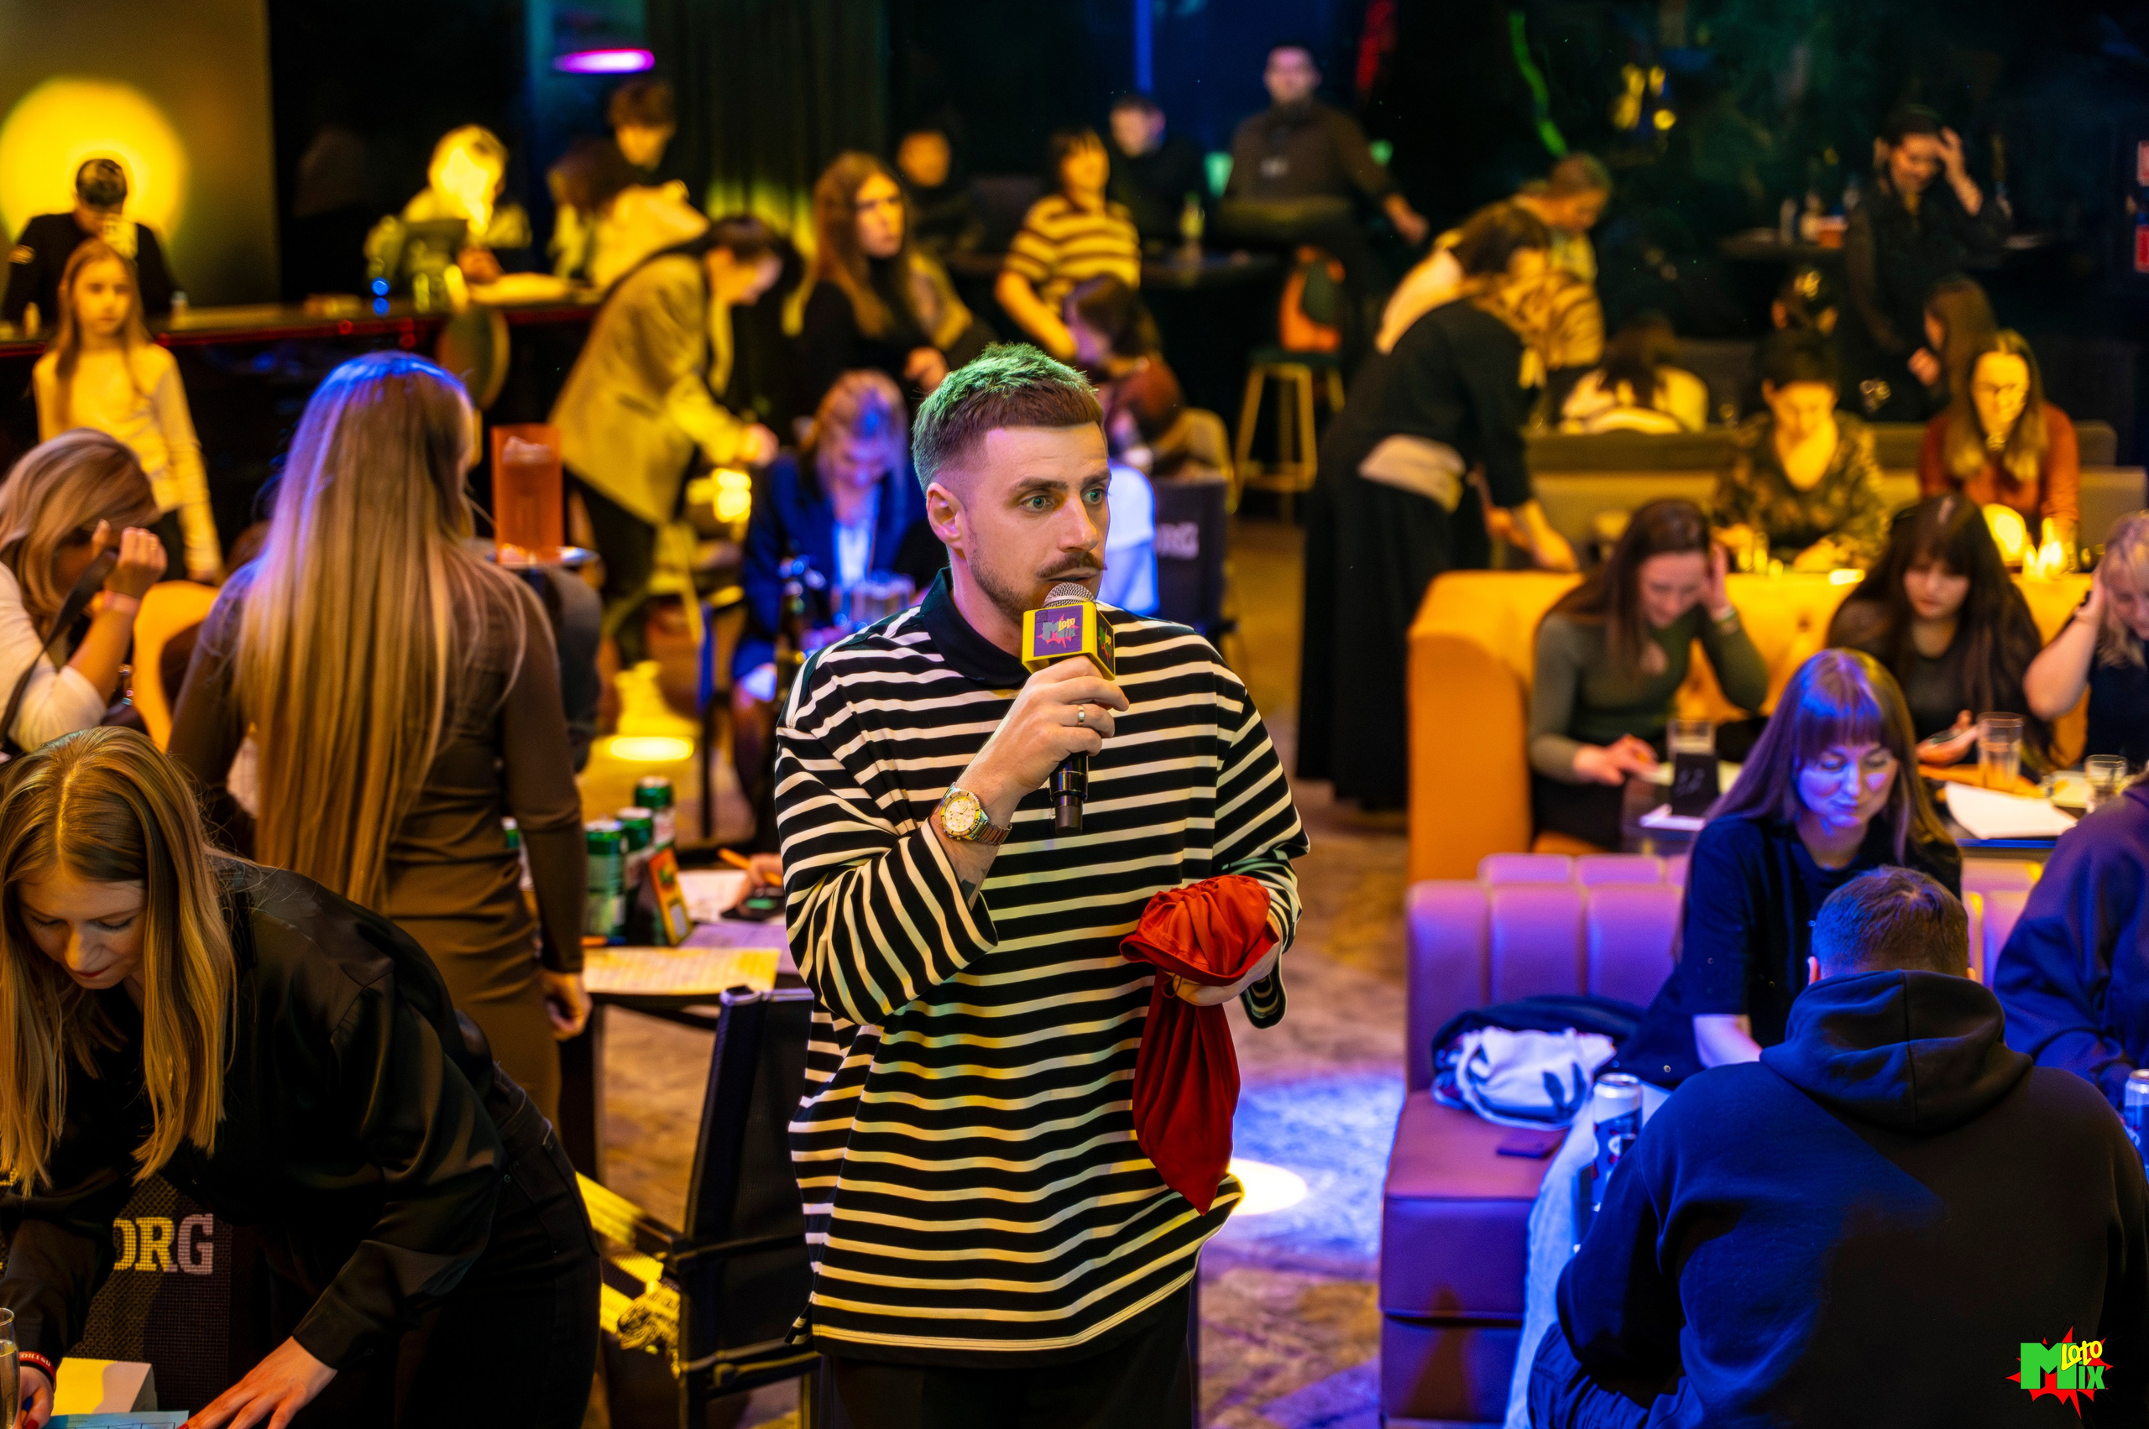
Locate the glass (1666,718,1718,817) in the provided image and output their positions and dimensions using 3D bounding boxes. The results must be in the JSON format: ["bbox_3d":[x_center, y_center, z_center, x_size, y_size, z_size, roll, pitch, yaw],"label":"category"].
[{"bbox_3d":[1.147,0.095,7.320,0.085,0.155,0.085,0,12,0],"label":"glass"}]

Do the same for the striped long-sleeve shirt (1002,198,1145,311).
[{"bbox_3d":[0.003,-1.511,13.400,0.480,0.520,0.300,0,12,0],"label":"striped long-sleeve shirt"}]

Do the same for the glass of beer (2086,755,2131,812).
[{"bbox_3d":[1.911,0.129,7.280,0.077,0.092,0.077,0,12,0],"label":"glass of beer"}]

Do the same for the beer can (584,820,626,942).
[{"bbox_3d":[-0.740,0.259,6.200,0.066,0.168,0.066,0,11,0],"label":"beer can"}]

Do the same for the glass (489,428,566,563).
[{"bbox_3d":[-0.928,-0.376,6.700,0.118,0.232,0.118,0,12,0],"label":"glass"}]

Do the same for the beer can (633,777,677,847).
[{"bbox_3d":[-0.691,0.193,6.500,0.066,0.168,0.066,0,11,0],"label":"beer can"}]

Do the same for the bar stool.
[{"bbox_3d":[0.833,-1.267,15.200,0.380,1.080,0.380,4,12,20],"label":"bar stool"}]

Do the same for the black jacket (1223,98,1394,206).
[{"bbox_3d":[0.928,-2.211,15.600,0.660,0.480,0.320,0,11,3],"label":"black jacket"}]

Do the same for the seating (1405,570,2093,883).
[{"bbox_3d":[1.720,0.156,8.846,1.930,0.840,0.820,1,12,5],"label":"seating"}]

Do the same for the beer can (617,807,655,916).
[{"bbox_3d":[-0.718,0.241,6.450,0.066,0.168,0.066,0,12,0],"label":"beer can"}]

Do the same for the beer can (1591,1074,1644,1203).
[{"bbox_3d":[0.719,0.565,5.200,0.066,0.168,0.066,0,11,0],"label":"beer can"}]

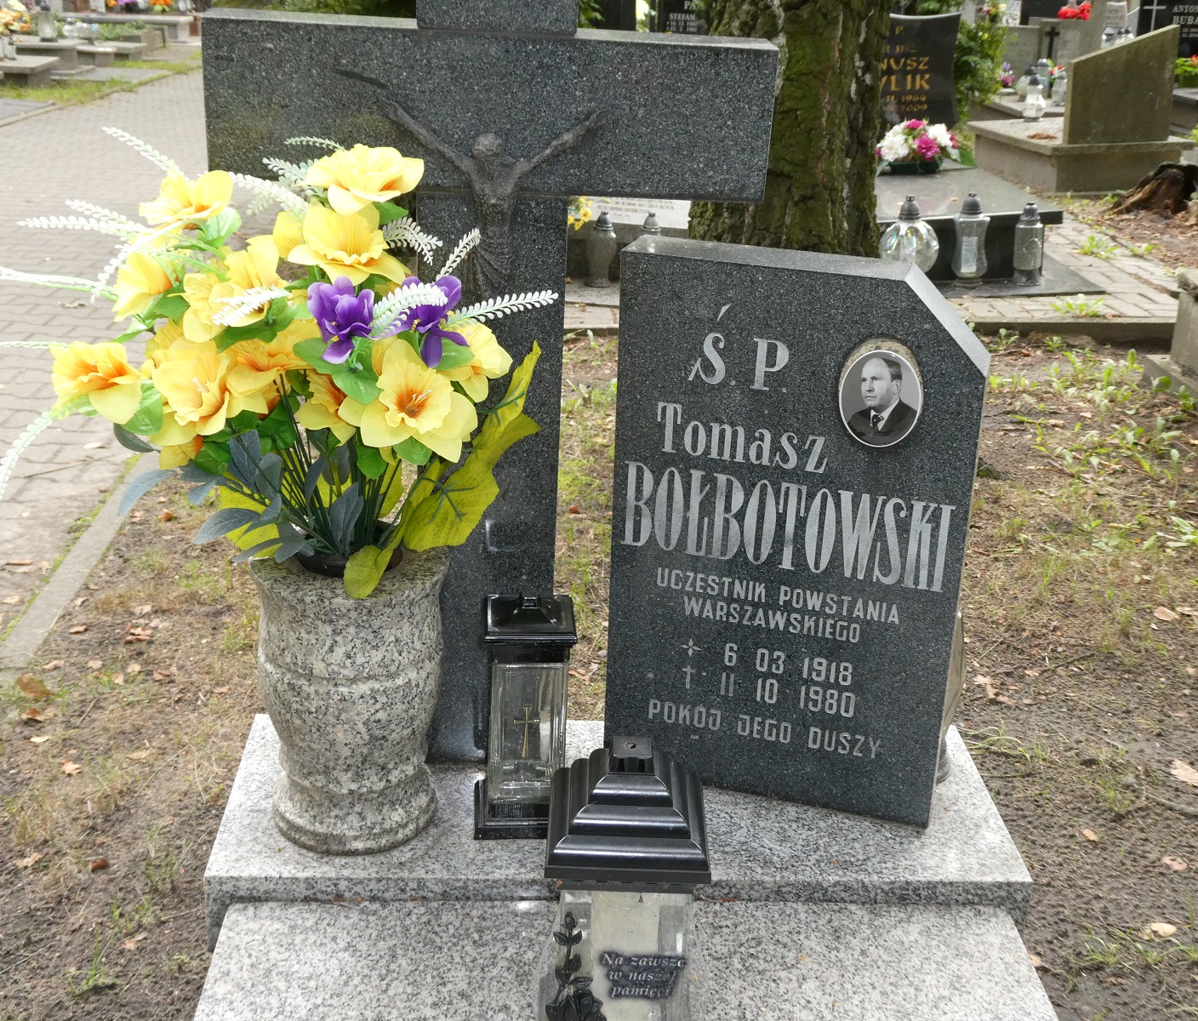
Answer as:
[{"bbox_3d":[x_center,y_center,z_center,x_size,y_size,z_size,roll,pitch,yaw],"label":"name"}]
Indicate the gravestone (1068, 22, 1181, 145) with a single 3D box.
[{"bbox_3d":[2.614,-2.131,7.285,0.518,0.553,0.056,-3,21,-4],"label":"gravestone"}]

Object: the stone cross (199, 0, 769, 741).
[{"bbox_3d":[-0.117,-0.152,1.552,0.544,0.952,0.082,3,25,0],"label":"stone cross"}]

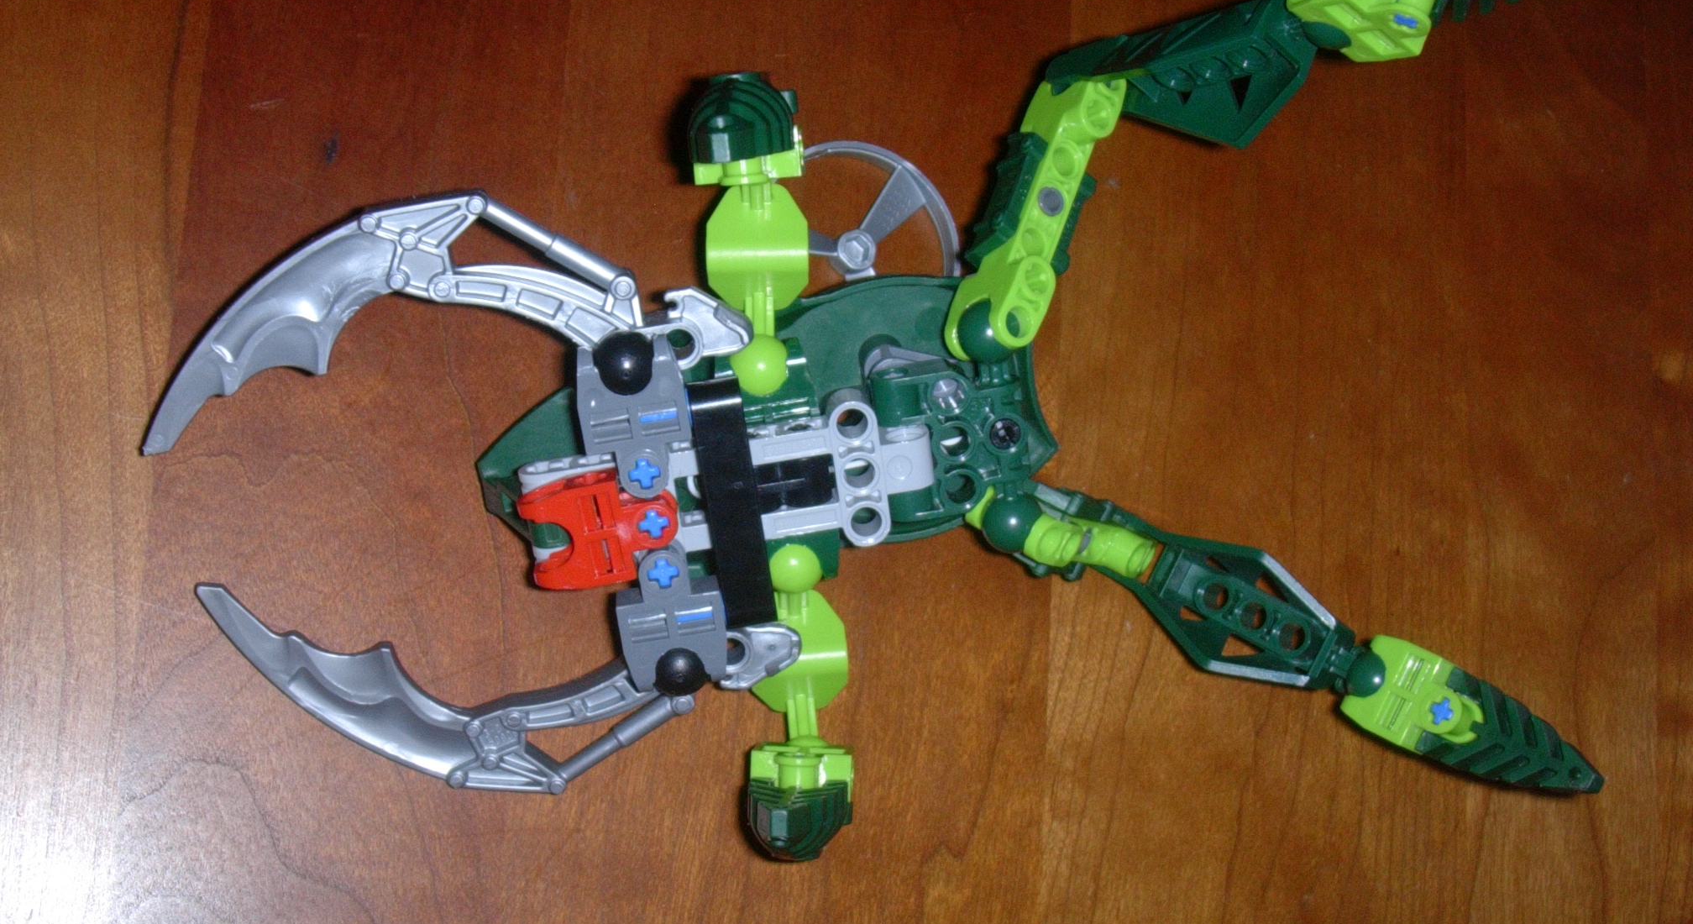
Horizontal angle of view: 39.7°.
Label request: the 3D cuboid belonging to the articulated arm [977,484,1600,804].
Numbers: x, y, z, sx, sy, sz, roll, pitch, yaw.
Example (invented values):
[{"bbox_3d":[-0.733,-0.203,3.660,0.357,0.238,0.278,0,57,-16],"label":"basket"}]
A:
[{"bbox_3d":[0.076,0.032,0.414,0.121,0.038,0.027,25,79,3],"label":"articulated arm"}]

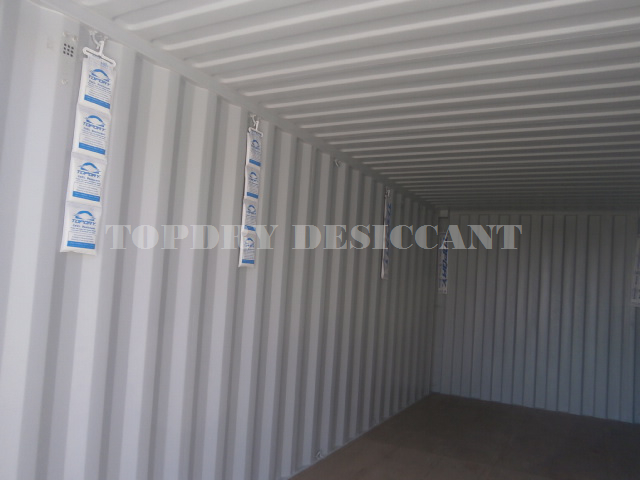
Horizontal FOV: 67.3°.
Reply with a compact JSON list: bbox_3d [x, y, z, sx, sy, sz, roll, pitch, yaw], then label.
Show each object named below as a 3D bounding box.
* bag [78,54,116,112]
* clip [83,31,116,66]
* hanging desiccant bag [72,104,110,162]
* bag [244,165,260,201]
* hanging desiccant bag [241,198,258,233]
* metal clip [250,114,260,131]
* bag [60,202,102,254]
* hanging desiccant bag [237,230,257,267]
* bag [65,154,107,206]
[{"bbox_3d":[-0.936,-0.649,2.023,0.030,0.208,0.150,1,-4,30],"label":"bag"},{"bbox_3d":[-0.926,-0.814,2.033,0.030,0.112,0.149,1,-4,30],"label":"clip"},{"bbox_3d":[-0.950,-0.446,2.007,0.030,0.201,0.151,1,-4,30],"label":"hanging desiccant bag"},{"bbox_3d":[-0.415,-0.343,2.951,0.030,0.205,0.140,1,-4,30],"label":"bag"},{"bbox_3d":[-0.426,-0.142,2.940,0.030,0.201,0.138,1,-4,30],"label":"hanging desiccant bag"},{"bbox_3d":[-0.396,-0.723,2.967,0.030,0.089,0.094,1,-4,30],"label":"metal clip"},{"bbox_3d":[-0.978,-0.043,1.976,0.030,0.203,0.150,1,-4,30],"label":"bag"},{"bbox_3d":[-0.439,0.059,2.928,0.030,0.208,0.138,1,-4,30],"label":"hanging desiccant bag"},{"bbox_3d":[-0.963,-0.245,1.993,0.030,0.200,0.151,1,-4,30],"label":"bag"}]

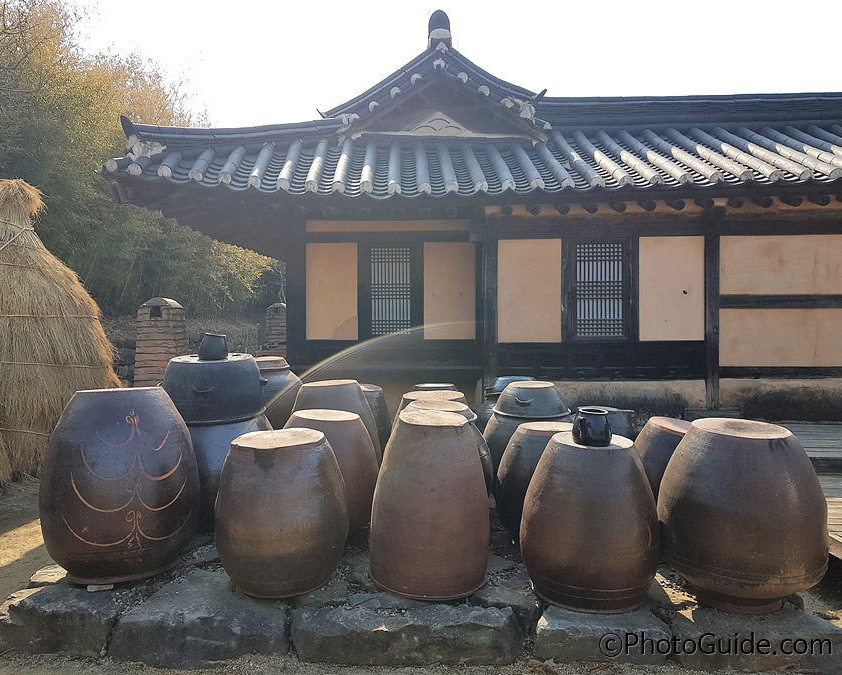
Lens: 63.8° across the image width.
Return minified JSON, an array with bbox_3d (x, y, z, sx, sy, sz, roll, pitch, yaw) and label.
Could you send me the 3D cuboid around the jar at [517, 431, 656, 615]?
[{"bbox_3d":[0.779,0.814,3.124,0.620,0.679,0.620,0,2,0],"label":"jar"}]

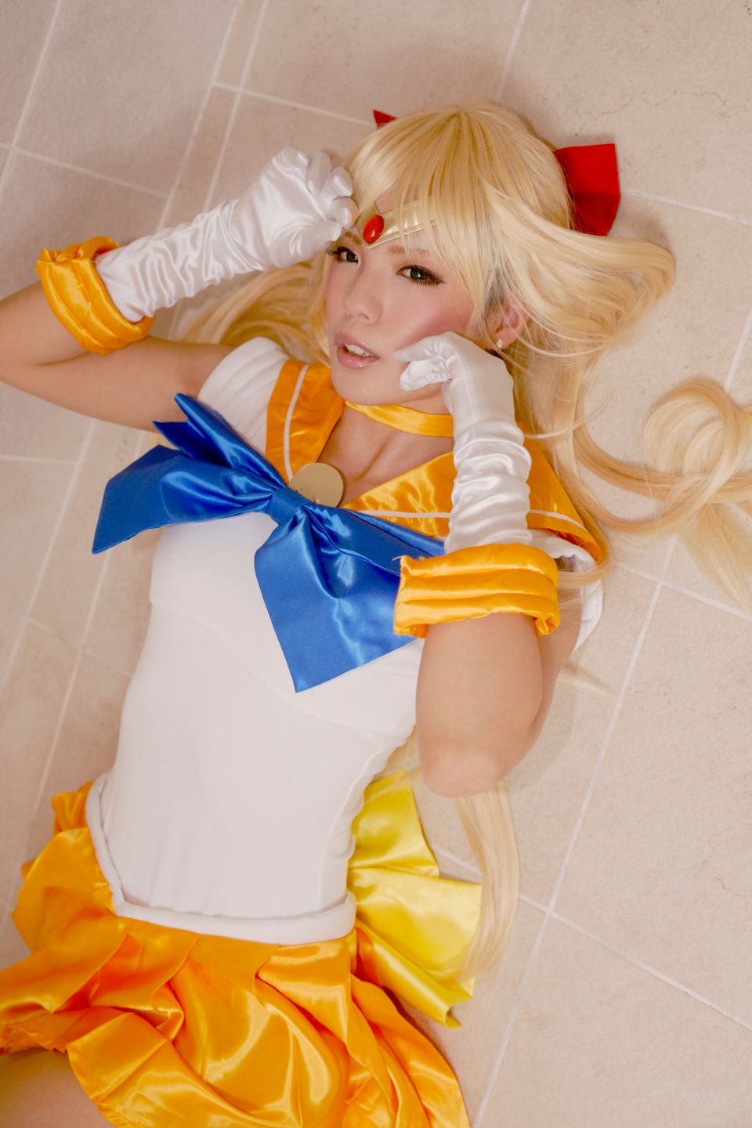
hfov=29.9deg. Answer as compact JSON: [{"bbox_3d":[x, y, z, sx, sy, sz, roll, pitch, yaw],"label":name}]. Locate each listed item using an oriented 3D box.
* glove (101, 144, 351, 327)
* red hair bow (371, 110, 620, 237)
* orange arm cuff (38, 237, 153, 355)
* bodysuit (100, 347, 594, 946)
[{"bbox_3d":[-0.130,-0.274,1.175,0.240,0.085,0.090,-15,105,20],"label":"glove"},{"bbox_3d":[0.099,-0.338,1.214,0.235,0.055,0.095,19,101,32],"label":"red hair bow"},{"bbox_3d":[-0.245,-0.232,1.225,0.060,0.100,0.102,-16,81,18],"label":"orange arm cuff"},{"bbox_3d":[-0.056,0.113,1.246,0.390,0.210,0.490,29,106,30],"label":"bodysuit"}]

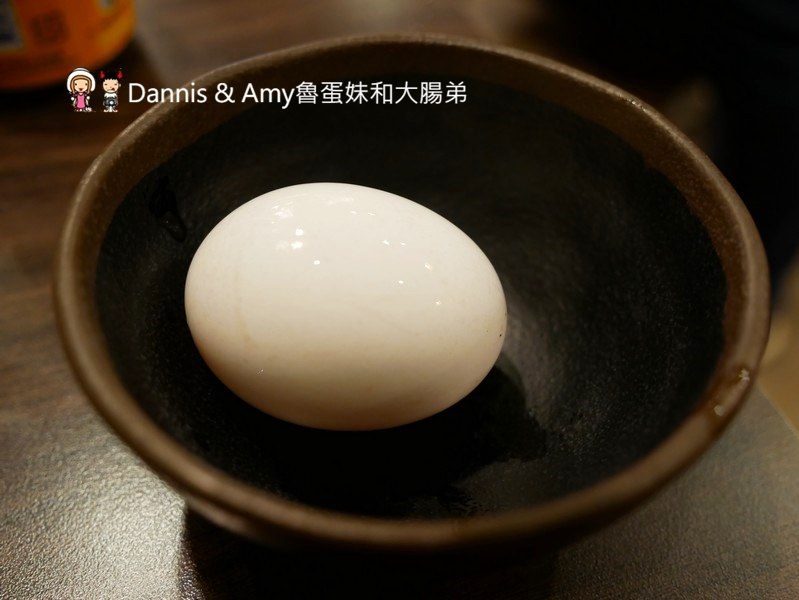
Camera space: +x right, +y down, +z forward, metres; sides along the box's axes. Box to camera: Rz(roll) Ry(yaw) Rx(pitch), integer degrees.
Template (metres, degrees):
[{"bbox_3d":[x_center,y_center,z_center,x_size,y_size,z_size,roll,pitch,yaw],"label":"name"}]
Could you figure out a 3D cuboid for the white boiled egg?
[{"bbox_3d":[-0.009,0.001,0.155,0.057,0.043,0.043,9,44,4],"label":"white boiled egg"}]

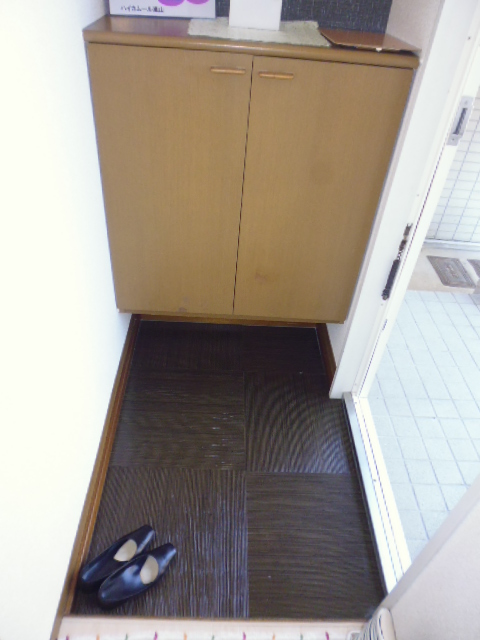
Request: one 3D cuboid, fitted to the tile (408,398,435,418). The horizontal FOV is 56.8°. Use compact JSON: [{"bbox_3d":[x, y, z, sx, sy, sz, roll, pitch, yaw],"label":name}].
[{"bbox_3d":[0.769,0.375,1.875,0.096,0.010,0.096,2,40,-2],"label":"tile"}]

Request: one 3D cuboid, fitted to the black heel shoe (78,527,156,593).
[{"bbox_3d":[-0.347,0.677,1.281,0.230,0.080,0.075,-30,51,-34],"label":"black heel shoe"}]

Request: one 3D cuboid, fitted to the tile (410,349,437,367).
[{"bbox_3d":[0.860,0.182,2.099,0.096,0.010,0.096,3,40,-3],"label":"tile"}]

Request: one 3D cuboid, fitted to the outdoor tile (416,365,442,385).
[{"bbox_3d":[0.869,0.252,2.038,0.095,0.010,0.095,3,40,-3],"label":"outdoor tile"}]

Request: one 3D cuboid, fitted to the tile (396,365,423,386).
[{"bbox_3d":[0.761,0.242,2.017,0.096,0.010,0.096,3,40,-3],"label":"tile"}]

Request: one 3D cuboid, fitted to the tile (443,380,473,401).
[{"bbox_3d":[0.969,0.321,1.967,0.095,0.010,0.095,3,40,-3],"label":"tile"}]

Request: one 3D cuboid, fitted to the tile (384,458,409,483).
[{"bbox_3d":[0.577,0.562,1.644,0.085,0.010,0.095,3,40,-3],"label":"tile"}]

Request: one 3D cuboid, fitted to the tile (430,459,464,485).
[{"bbox_3d":[0.770,0.569,1.646,0.096,0.010,0.096,2,40,-2],"label":"tile"}]

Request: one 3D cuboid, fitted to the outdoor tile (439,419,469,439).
[{"bbox_3d":[0.863,0.440,1.793,0.096,0.010,0.096,3,40,-3],"label":"outdoor tile"}]

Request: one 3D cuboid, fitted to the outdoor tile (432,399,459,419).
[{"bbox_3d":[0.869,0.379,1.879,0.096,0.010,0.096,2,40,-2],"label":"outdoor tile"}]

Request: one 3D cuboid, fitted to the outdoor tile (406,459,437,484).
[{"bbox_3d":[0.671,0.567,1.649,0.095,0.010,0.095,3,40,-3],"label":"outdoor tile"}]

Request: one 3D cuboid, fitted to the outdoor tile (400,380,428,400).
[{"bbox_3d":[0.768,0.311,1.952,0.096,0.010,0.096,2,40,-2],"label":"outdoor tile"}]

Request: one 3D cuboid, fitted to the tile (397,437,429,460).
[{"bbox_3d":[0.671,0.502,1.725,0.095,0.010,0.095,3,40,-3],"label":"tile"}]

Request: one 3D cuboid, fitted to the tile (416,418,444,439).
[{"bbox_3d":[0.770,0.442,1.806,0.095,0.010,0.095,3,40,-3],"label":"tile"}]

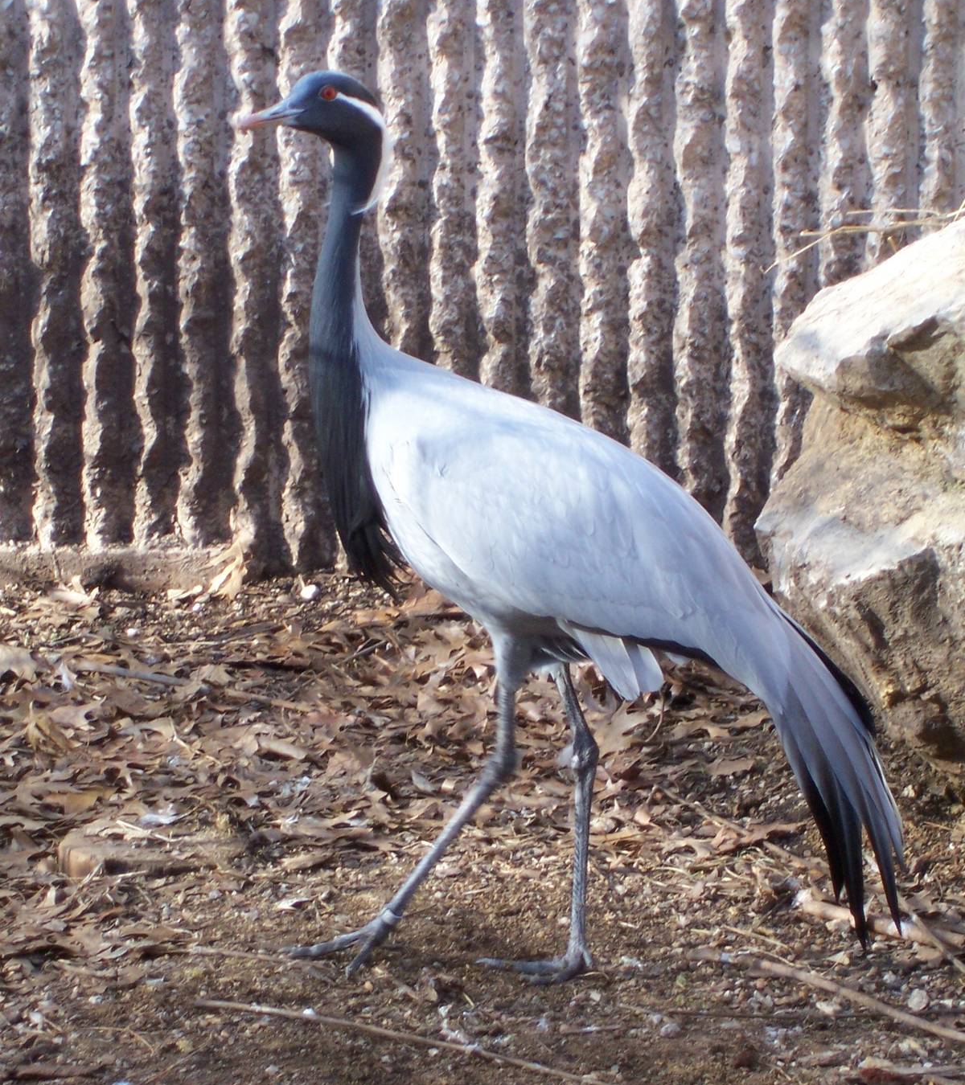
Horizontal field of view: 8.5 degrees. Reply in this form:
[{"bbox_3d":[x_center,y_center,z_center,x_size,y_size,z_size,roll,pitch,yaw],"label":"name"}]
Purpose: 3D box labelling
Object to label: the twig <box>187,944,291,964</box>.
[{"bbox_3d":[-0.228,0.387,6.094,0.109,0.006,0.008,4,11,21],"label":"twig"}]

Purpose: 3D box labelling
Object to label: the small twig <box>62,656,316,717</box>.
[{"bbox_3d":[-0.329,0.162,7.364,0.413,0.009,0.011,10,14,44],"label":"small twig"}]

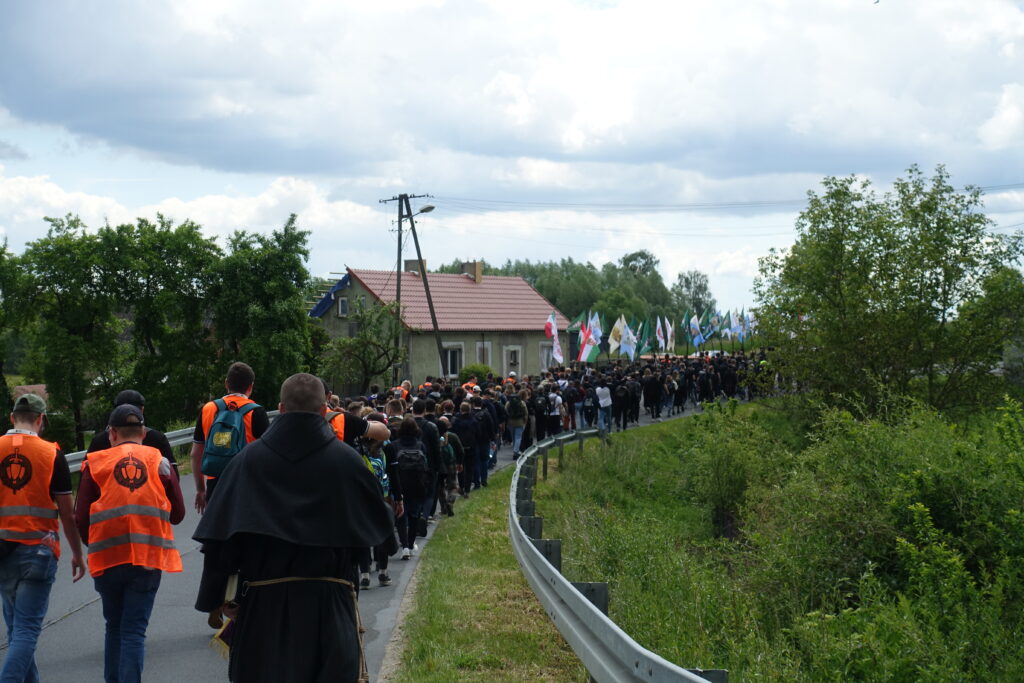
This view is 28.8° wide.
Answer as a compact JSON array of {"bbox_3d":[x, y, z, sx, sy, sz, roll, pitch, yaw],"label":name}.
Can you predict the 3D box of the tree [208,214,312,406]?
[{"bbox_3d":[-7.831,-0.515,62.000,3.500,6.879,3.500,0,0,0],"label":"tree"}]

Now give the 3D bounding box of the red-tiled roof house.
[{"bbox_3d":[-3.347,-0.316,88.990,6.970,6.089,12.218,0,0,36],"label":"red-tiled roof house"}]

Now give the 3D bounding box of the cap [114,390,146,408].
[{"bbox_3d":[-2.280,0.356,11.900,0.180,0.130,0.260,0,-5,-2],"label":"cap"}]

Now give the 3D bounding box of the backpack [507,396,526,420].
[{"bbox_3d":[0.091,1.501,45.300,0.360,0.500,0.240,0,0,7],"label":"backpack"}]

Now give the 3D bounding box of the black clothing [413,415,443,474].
[{"bbox_3d":[-1.159,1.319,25.500,0.540,0.760,0.320,0,0,2],"label":"black clothing"}]

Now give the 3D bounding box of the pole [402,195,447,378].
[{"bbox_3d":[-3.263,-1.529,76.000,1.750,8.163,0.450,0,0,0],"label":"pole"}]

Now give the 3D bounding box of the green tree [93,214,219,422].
[{"bbox_3d":[-10.975,-0.405,62.000,4.000,7.000,3.800,0,0,0],"label":"green tree"}]

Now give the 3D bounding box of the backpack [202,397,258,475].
[{"bbox_3d":[-1.885,0.641,13.150,0.320,0.470,0.200,0,0,2],"label":"backpack"}]

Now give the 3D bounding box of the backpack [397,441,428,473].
[{"bbox_3d":[-1.159,1.375,23.200,0.350,0.420,0.220,0,0,3],"label":"backpack"}]

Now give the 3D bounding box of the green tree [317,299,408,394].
[{"bbox_3d":[-5.556,0.588,74.000,3.270,4.222,3.000,0,0,0],"label":"green tree"}]

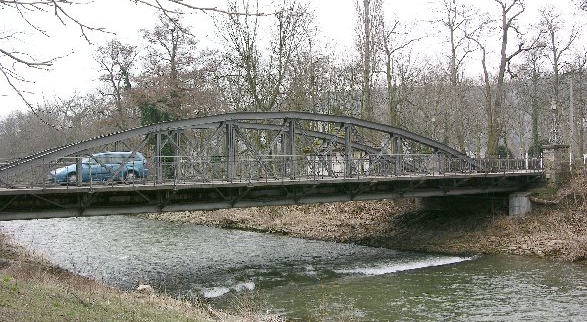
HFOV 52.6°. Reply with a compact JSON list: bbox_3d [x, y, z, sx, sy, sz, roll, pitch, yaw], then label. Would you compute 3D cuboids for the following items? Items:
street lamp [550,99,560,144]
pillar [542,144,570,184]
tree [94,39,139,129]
[{"bbox_3d":[17.130,-2.580,38.800,0.620,2.880,0.620,-1,1,-32],"label":"street lamp"},{"bbox_3d":[17.150,0.160,38.700,1.250,2.650,1.150,-1,1,-32],"label":"pillar"},{"bbox_3d":[-22.370,-7.390,75.000,5.700,16.000,5.700,0,1,0],"label":"tree"}]

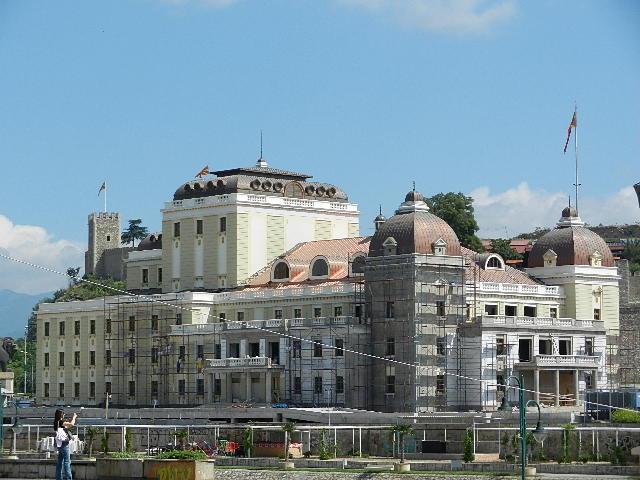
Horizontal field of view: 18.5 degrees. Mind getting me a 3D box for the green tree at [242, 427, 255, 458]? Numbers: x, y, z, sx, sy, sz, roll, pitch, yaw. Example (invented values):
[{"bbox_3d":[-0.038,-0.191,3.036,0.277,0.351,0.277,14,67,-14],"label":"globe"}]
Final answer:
[{"bbox_3d":[-5.735,16.240,157.183,0.962,2.553,0.900,0,-5,0],"label":"green tree"}]

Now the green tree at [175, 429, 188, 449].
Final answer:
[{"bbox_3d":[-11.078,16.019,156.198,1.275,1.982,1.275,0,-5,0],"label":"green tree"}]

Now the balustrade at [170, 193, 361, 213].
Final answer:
[{"bbox_3d":[-6.755,-3.581,227.109,17.726,1.200,13.637,4,-7,-40],"label":"balustrade"}]

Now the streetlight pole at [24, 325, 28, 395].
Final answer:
[{"bbox_3d":[-37.377,15.751,249.577,0.800,9.853,0.500,0,-5,0],"label":"streetlight pole"}]

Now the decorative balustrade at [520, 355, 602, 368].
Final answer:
[{"bbox_3d":[22.679,11.611,186.059,8.878,1.200,2.600,4,-7,-40],"label":"decorative balustrade"}]

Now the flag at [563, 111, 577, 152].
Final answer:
[{"bbox_3d":[52.113,-22.569,408.523,2.710,8.726,1.200,0,-5,0],"label":"flag"}]

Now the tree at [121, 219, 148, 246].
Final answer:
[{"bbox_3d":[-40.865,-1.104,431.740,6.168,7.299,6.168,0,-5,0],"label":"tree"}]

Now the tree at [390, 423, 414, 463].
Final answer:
[{"bbox_3d":[6.072,14.904,144.250,1.767,2.929,1.767,0,-5,0],"label":"tree"}]

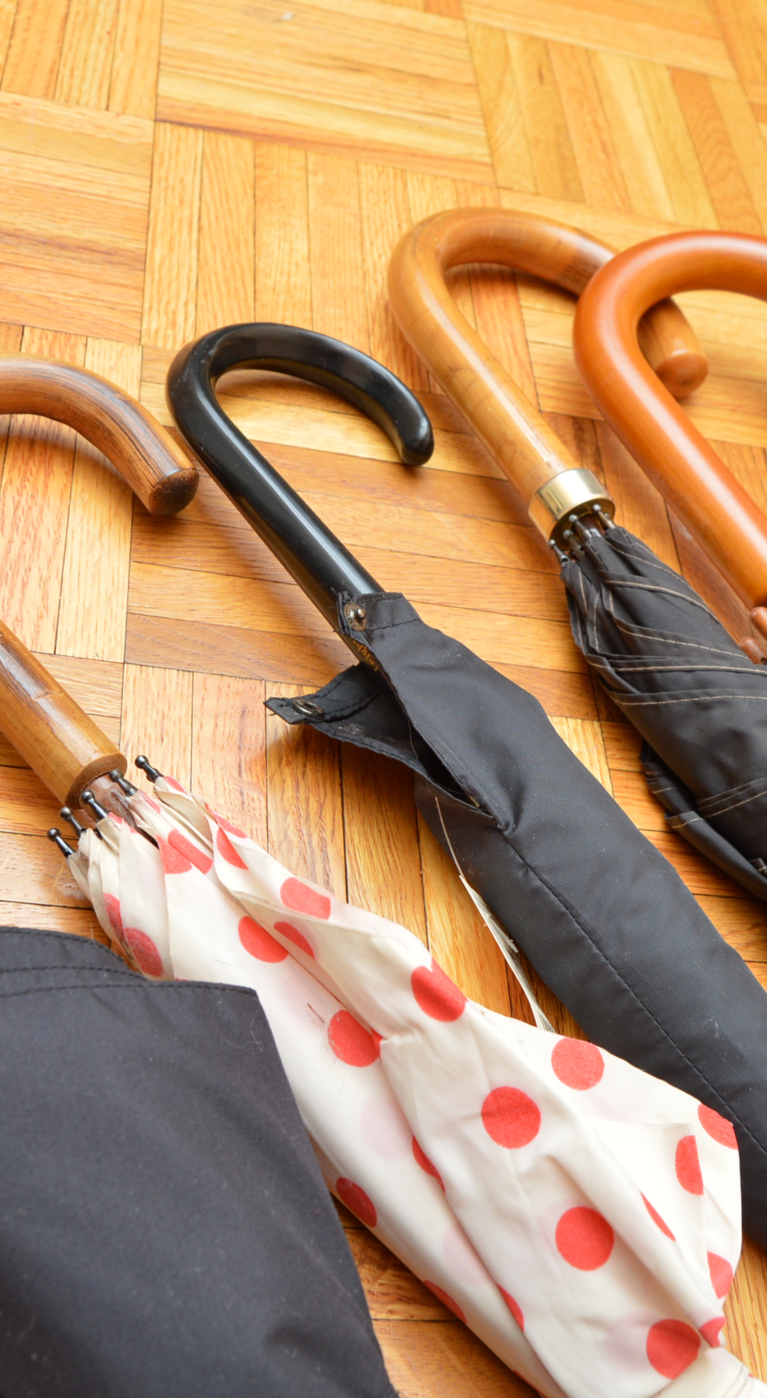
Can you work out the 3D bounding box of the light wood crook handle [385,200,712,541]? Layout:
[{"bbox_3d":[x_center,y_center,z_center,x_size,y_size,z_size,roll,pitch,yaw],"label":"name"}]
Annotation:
[{"bbox_3d":[0.076,-0.141,0.642,0.135,0.025,0.183,-13,56,-30],"label":"light wood crook handle"}]

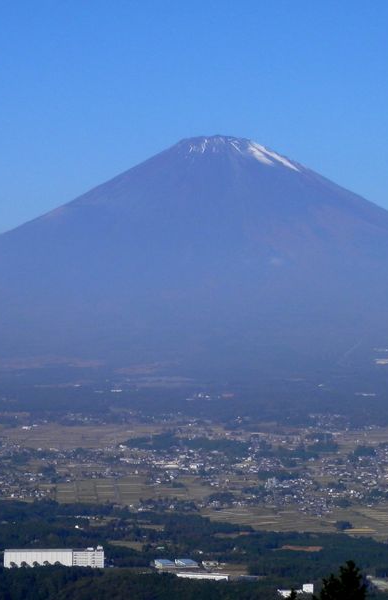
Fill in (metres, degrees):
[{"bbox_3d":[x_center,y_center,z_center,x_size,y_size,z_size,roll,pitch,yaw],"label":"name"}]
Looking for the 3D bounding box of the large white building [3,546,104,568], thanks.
[{"bbox_3d":[-242.000,448.200,3220.400,173.000,34.000,40.000,0,-1,-2],"label":"large white building"}]

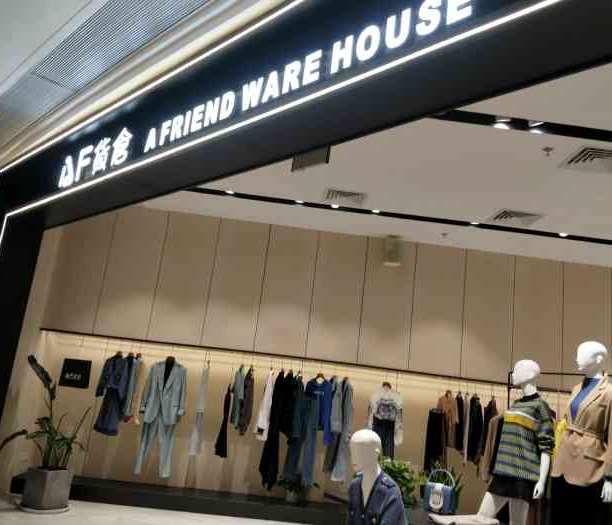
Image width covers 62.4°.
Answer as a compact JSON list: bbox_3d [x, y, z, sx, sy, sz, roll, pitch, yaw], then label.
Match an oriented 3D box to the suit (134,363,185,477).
[{"bbox_3d":[-1.567,1.692,5.483,0.480,1.220,0.200,6,-11,4],"label":"suit"}]

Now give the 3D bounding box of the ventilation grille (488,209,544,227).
[{"bbox_3d":[2.010,-0.428,4.834,0.420,0.040,0.410,7,-11,-3],"label":"ventilation grille"}]

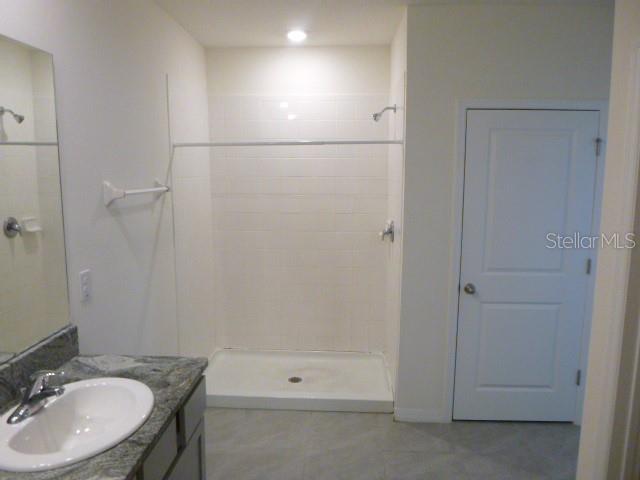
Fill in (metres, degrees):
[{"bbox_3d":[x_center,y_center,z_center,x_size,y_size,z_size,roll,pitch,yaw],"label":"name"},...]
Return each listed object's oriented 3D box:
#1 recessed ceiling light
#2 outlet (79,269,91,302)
[{"bbox_3d":[-0.171,-1.497,3.401,0.152,0.040,0.152,1,8,3],"label":"recessed ceiling light"},{"bbox_3d":[-1.024,0.201,2.018,0.012,0.120,0.075,1,8,3],"label":"outlet"}]

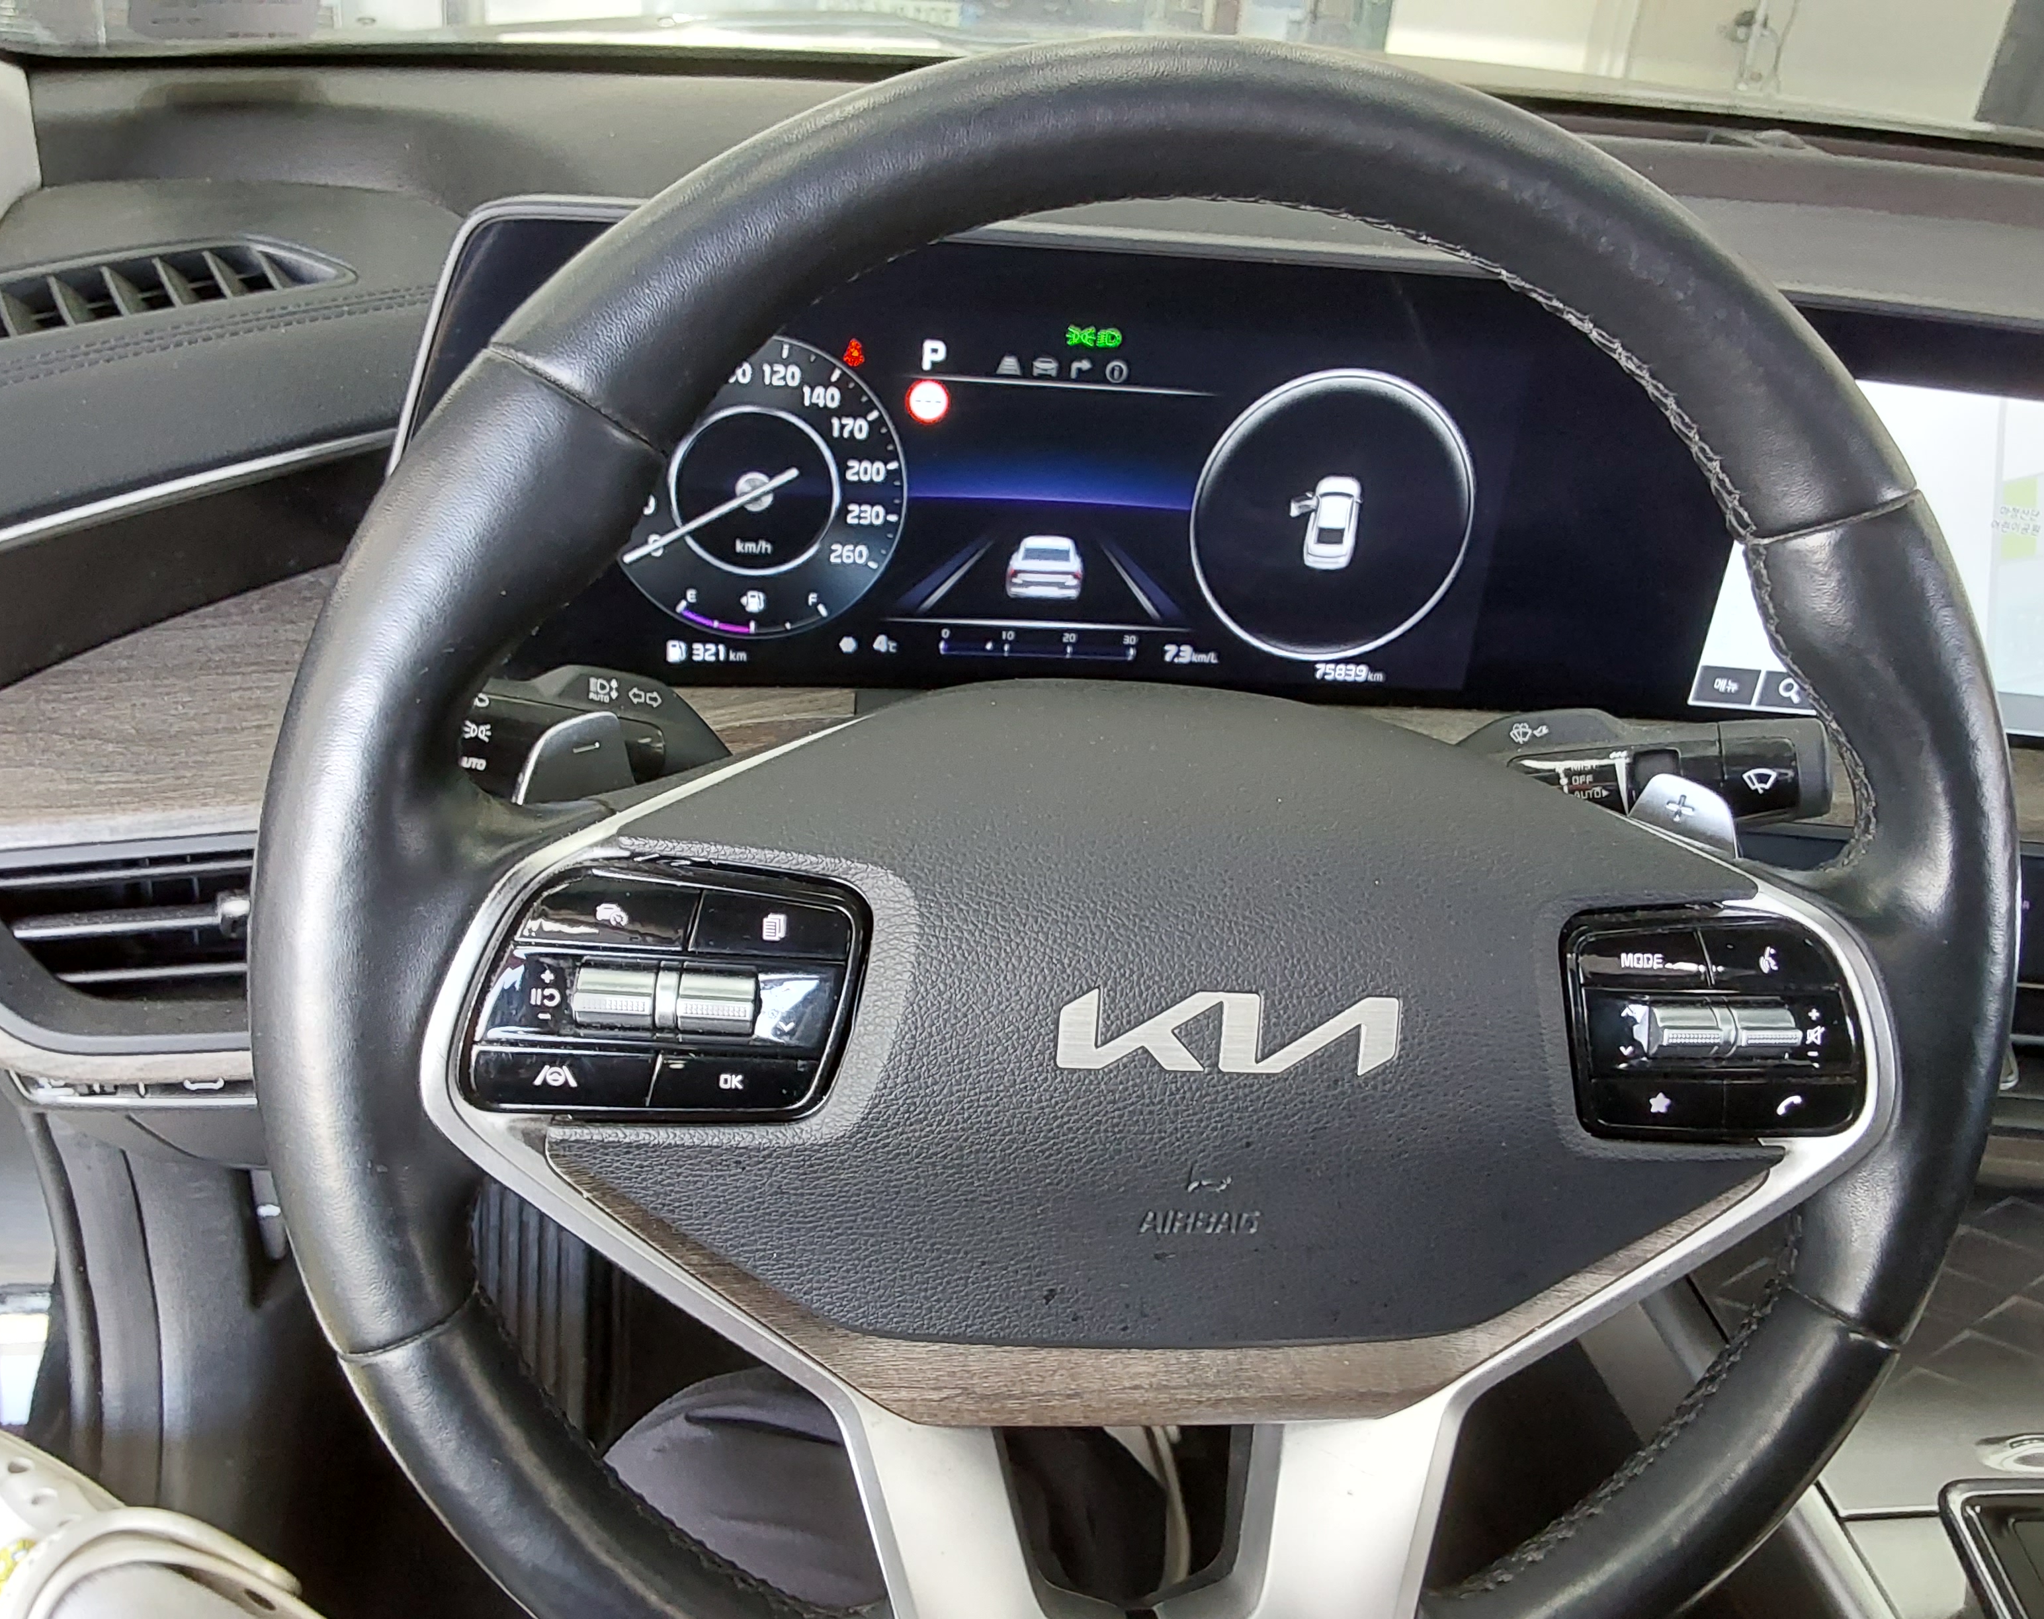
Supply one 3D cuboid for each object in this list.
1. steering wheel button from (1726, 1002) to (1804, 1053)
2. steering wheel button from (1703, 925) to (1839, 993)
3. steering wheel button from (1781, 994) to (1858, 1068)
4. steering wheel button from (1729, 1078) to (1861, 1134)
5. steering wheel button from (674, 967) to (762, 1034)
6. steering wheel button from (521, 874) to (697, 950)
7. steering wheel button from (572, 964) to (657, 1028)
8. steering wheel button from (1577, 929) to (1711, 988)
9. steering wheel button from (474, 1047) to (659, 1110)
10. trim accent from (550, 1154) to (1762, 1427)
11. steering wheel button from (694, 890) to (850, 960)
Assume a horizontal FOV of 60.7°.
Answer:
[{"bbox_3d":[0.156,0.046,0.374,0.018,0.011,0.011,3,5,-11],"label":"steering wheel button"},{"bbox_3d":[0.159,0.031,0.374,0.034,0.013,0.008,3,5,-11],"label":"steering wheel button"},{"bbox_3d":[0.172,0.047,0.378,0.018,0.016,0.008,3,5,-11],"label":"steering wheel button"},{"bbox_3d":[0.164,0.064,0.379,0.033,0.012,0.008,3,5,-11],"label":"steering wheel button"},{"bbox_3d":[-0.058,0.036,0.334,0.015,0.013,0.011,3,5,-11],"label":"steering wheel button"},{"bbox_3d":[-0.078,0.018,0.331,0.033,0.014,0.008,3,5,-11],"label":"steering wheel button"},{"bbox_3d":[-0.077,0.034,0.331,0.015,0.012,0.011,3,5,-11],"label":"steering wheel button"},{"bbox_3d":[0.130,0.030,0.369,0.031,0.013,0.008,3,5,-11],"label":"steering wheel button"},{"bbox_3d":[-0.086,0.050,0.332,0.034,0.012,0.008,3,5,-11],"label":"steering wheel button"},{"bbox_3d":[0.032,0.103,0.369,0.255,0.067,0.024,3,5,-11],"label":"trim accent"},{"bbox_3d":[-0.048,0.022,0.336,0.031,0.012,0.008,3,5,-11],"label":"steering wheel button"}]

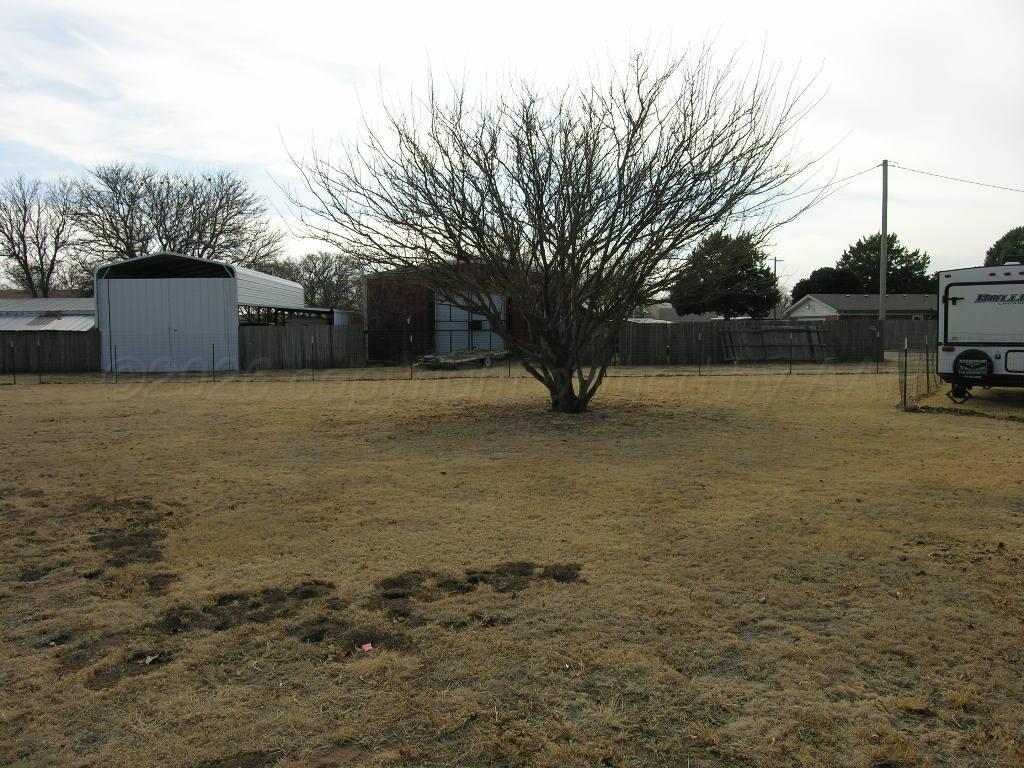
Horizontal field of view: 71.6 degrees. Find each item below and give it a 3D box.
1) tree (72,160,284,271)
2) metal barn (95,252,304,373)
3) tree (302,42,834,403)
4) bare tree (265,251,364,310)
[{"bbox_3d":[-22.469,-8.514,48.477,14.060,12.540,12.500,-2,5,-25],"label":"tree"},{"bbox_3d":[-14.478,-3.332,34.478,5.760,4.800,11.800,-1,5,-4],"label":"metal barn"},{"bbox_3d":[0.855,-2.837,13.436,9.700,6.650,8.900,0,5,4],"label":"tree"},{"bbox_3d":[-17.691,-7.541,63.602,8.570,8.200,8.500,-1,5,-15],"label":"bare tree"}]

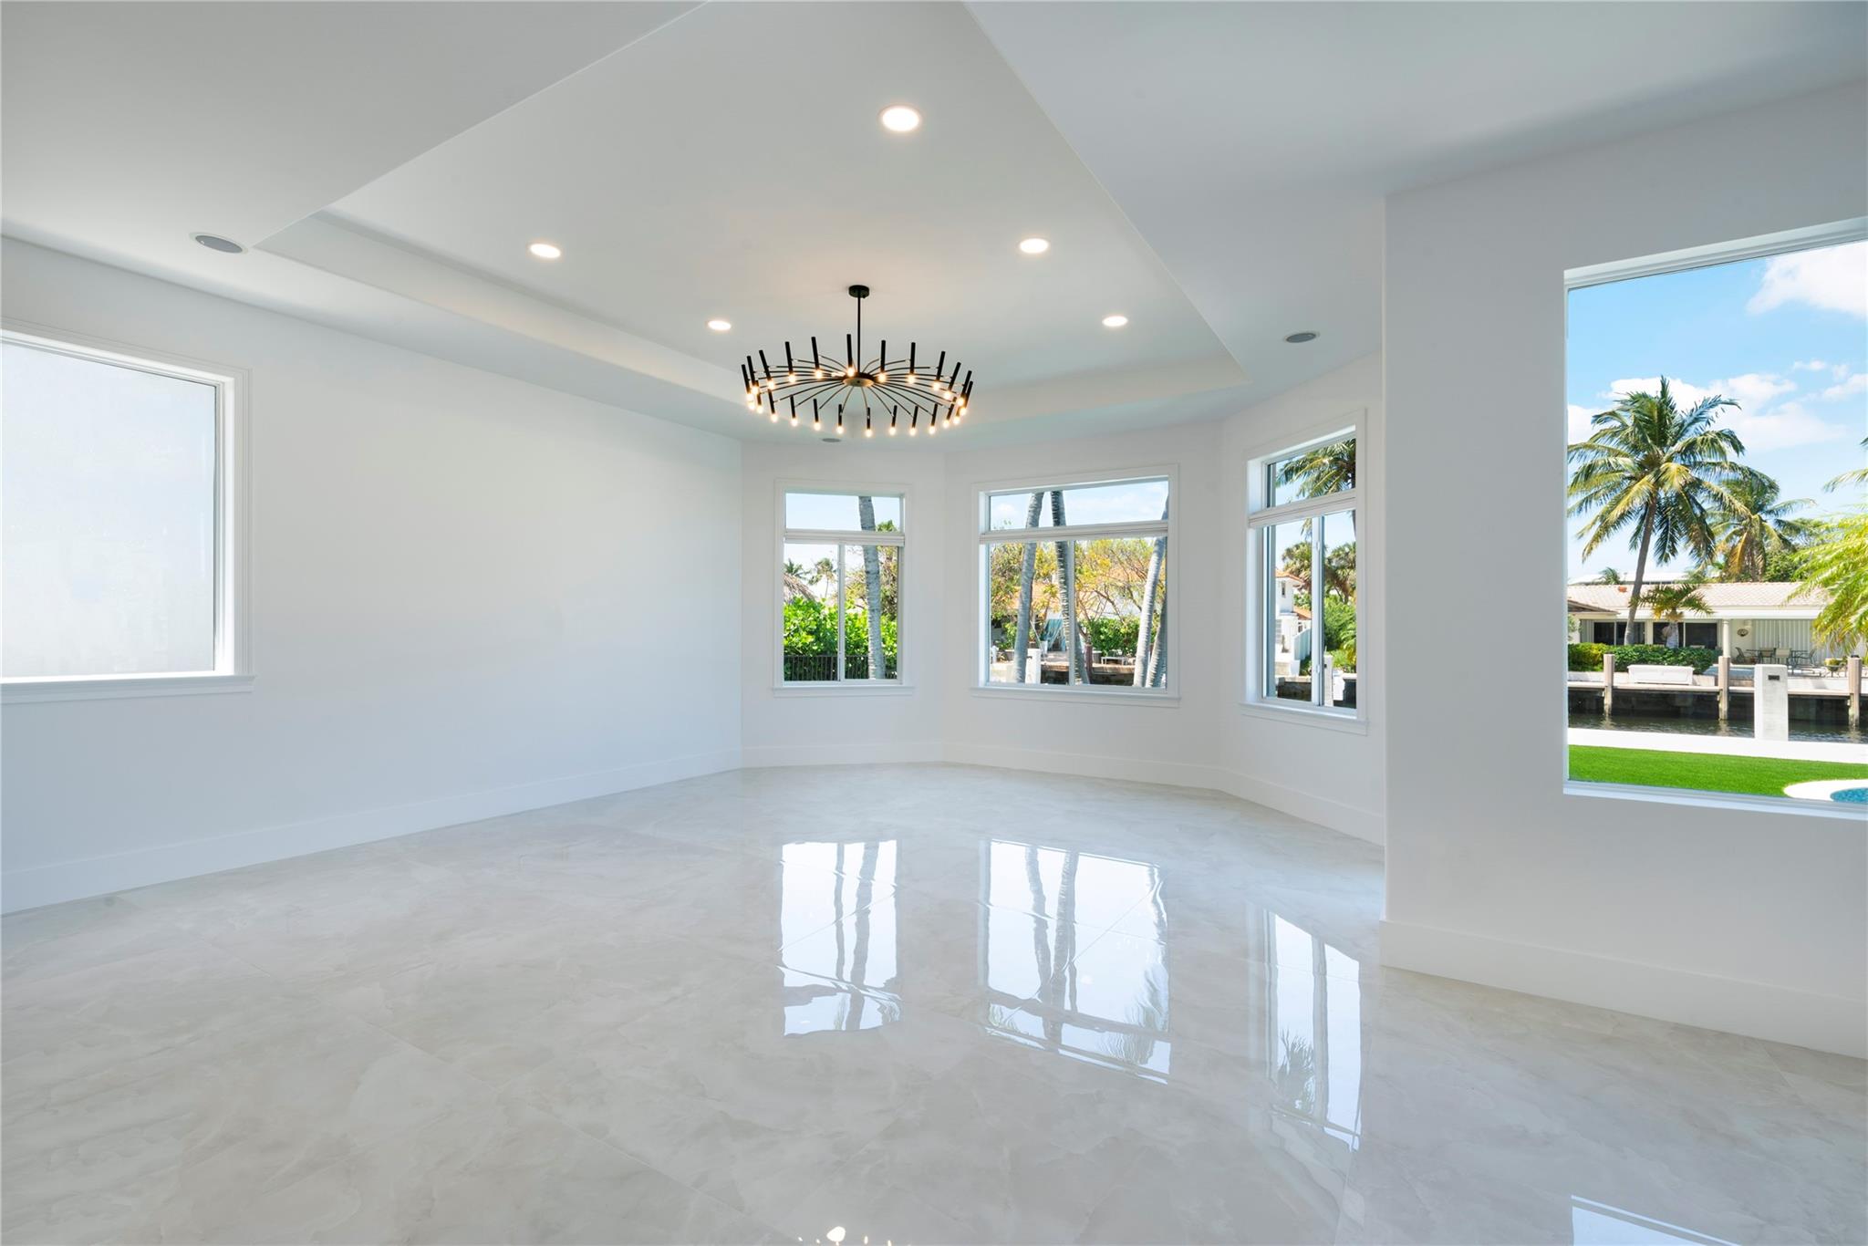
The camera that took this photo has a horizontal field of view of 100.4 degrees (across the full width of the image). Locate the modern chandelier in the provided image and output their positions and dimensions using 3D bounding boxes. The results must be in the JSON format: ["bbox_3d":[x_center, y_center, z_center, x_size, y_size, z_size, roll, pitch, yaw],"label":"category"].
[{"bbox_3d":[-0.416,-1.517,4.332,1.224,0.696,1.224,0,-1,0],"label":"modern chandelier"}]

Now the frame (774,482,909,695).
[{"bbox_3d":[-0.817,-0.305,7.091,1.085,1.747,0.140,0,-1,-14],"label":"frame"}]

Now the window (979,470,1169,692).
[{"bbox_3d":[1.172,-0.293,6.636,1.692,1.746,0.140,0,-1,31],"label":"window"}]

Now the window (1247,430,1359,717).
[{"bbox_3d":[2.443,-0.297,5.111,0.140,1.740,1.038,0,-1,-14],"label":"window"}]

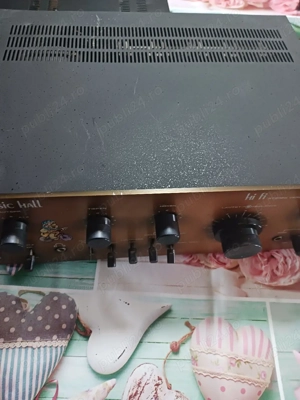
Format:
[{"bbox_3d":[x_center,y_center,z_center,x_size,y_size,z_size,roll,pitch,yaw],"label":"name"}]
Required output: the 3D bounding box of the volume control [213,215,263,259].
[{"bbox_3d":[0.104,0.045,0.357,0.058,0.058,0.032,-2,59,-5],"label":"volume control"}]

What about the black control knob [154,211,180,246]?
[{"bbox_3d":[0.018,0.031,0.326,0.024,0.024,0.027,-2,59,-5],"label":"black control knob"}]

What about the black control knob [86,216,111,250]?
[{"bbox_3d":[-0.052,0.034,0.321,0.025,0.025,0.027,-2,59,-5],"label":"black control knob"}]

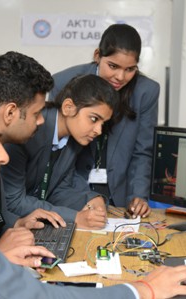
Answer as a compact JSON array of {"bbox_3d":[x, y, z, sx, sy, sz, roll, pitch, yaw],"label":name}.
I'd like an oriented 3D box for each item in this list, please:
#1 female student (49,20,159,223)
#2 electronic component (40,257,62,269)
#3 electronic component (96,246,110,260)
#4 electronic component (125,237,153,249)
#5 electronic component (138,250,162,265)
[{"bbox_3d":[0.068,0.255,2.370,0.470,1.460,0.500,1,6,-9],"label":"female student"},{"bbox_3d":[-0.106,0.282,1.490,0.044,0.010,0.042,8,32,26],"label":"electronic component"},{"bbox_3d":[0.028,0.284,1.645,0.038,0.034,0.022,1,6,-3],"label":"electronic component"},{"bbox_3d":[0.140,0.279,1.790,0.078,0.024,0.040,1,6,-2],"label":"electronic component"},{"bbox_3d":[0.158,0.294,1.652,0.060,0.022,0.085,3,6,16],"label":"electronic component"}]

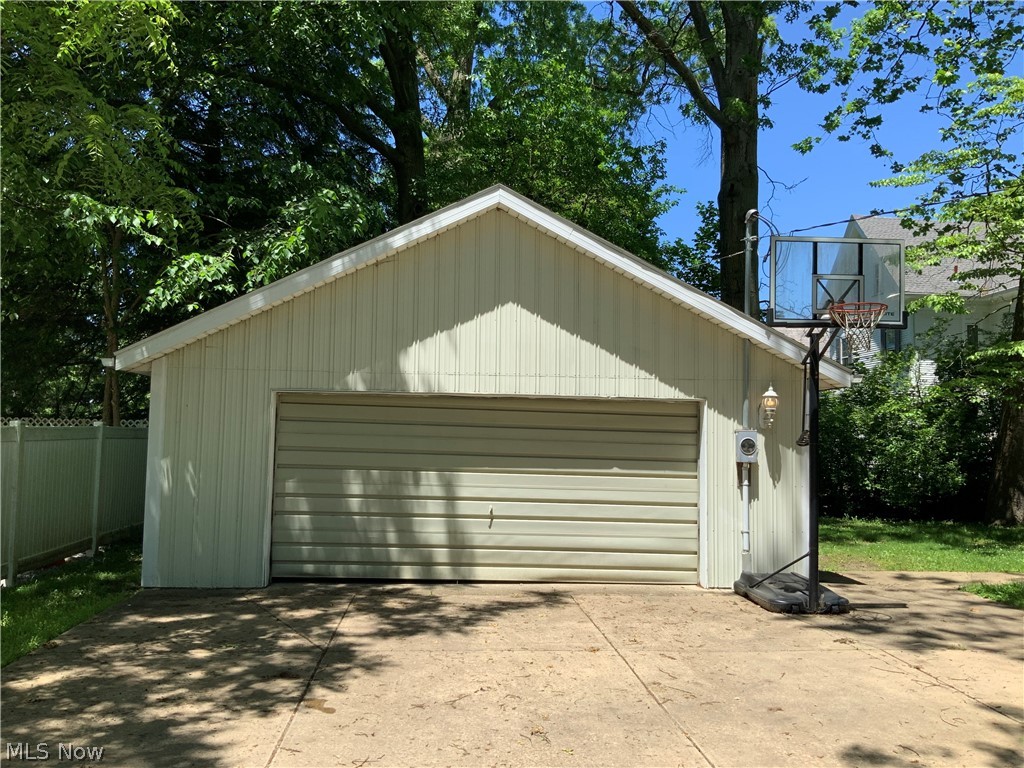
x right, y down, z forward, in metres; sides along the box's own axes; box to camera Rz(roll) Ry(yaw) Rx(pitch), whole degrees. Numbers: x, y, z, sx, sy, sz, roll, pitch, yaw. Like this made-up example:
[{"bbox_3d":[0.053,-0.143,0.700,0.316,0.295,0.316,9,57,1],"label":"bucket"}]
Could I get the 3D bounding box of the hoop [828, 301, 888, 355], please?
[{"bbox_3d":[3.155,-0.487,7.810,0.490,0.440,0.500,2,-3,-2],"label":"hoop"}]

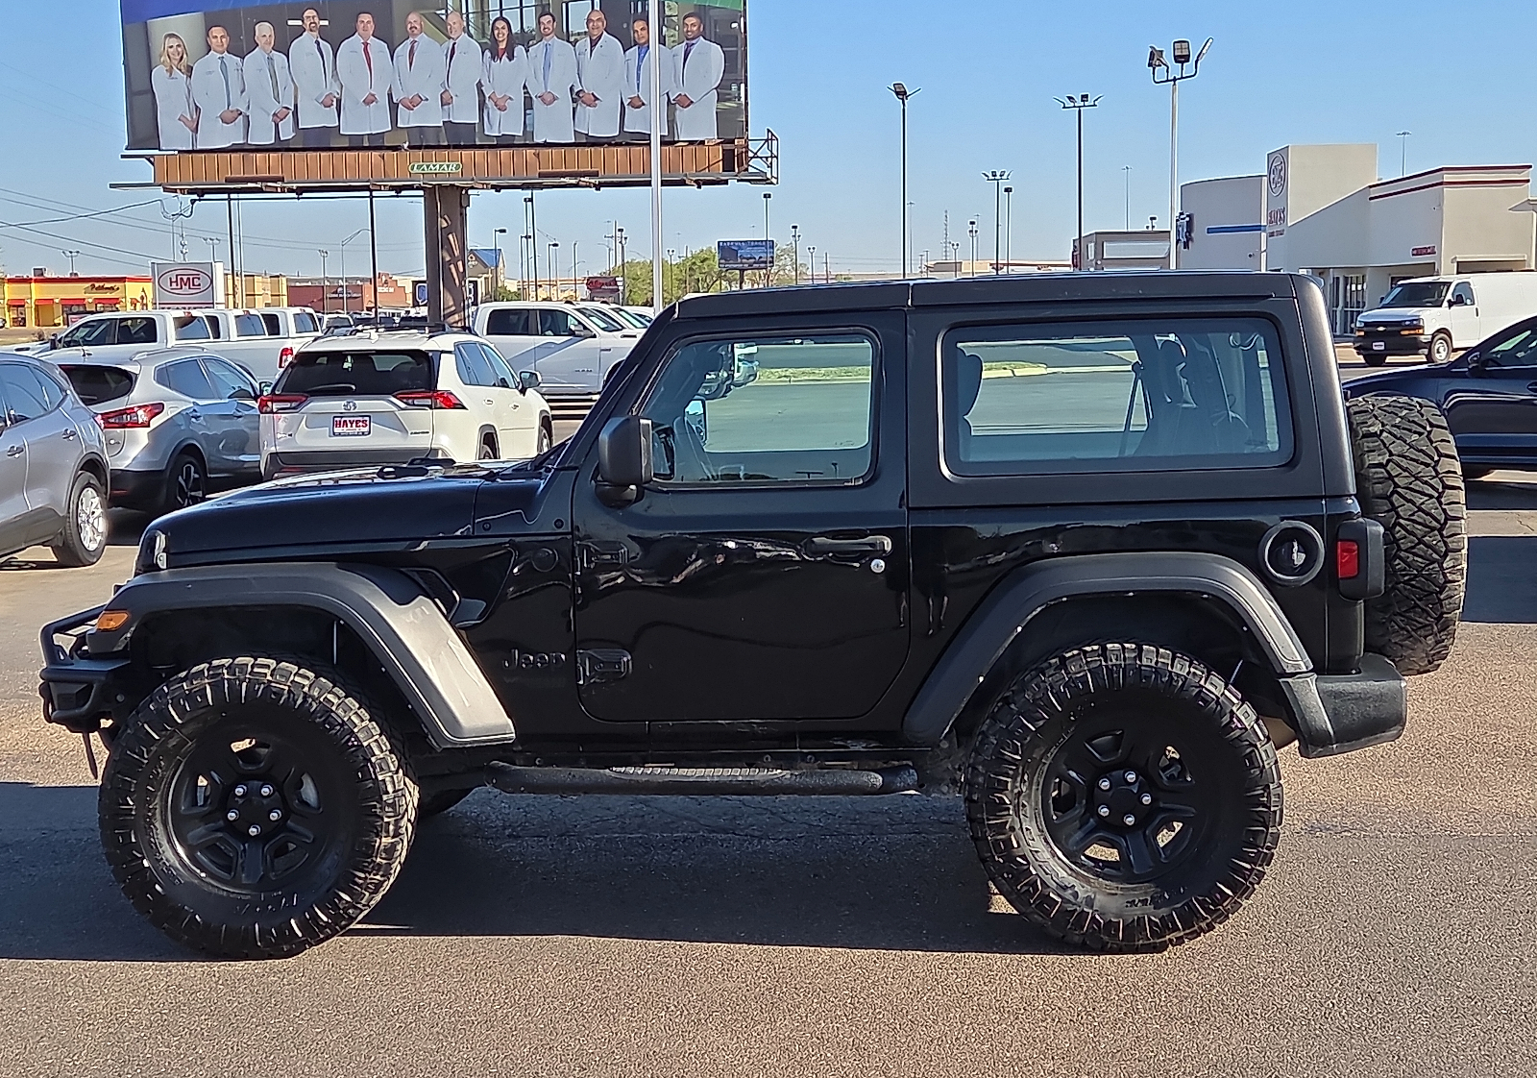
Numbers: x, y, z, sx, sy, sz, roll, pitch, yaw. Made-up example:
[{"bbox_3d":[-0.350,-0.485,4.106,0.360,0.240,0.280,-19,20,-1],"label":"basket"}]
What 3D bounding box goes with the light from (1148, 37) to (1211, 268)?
[{"bbox_3d":[9.235,-7.539,47.453,1.400,7.620,0.900,-1,6,0],"label":"light"}]

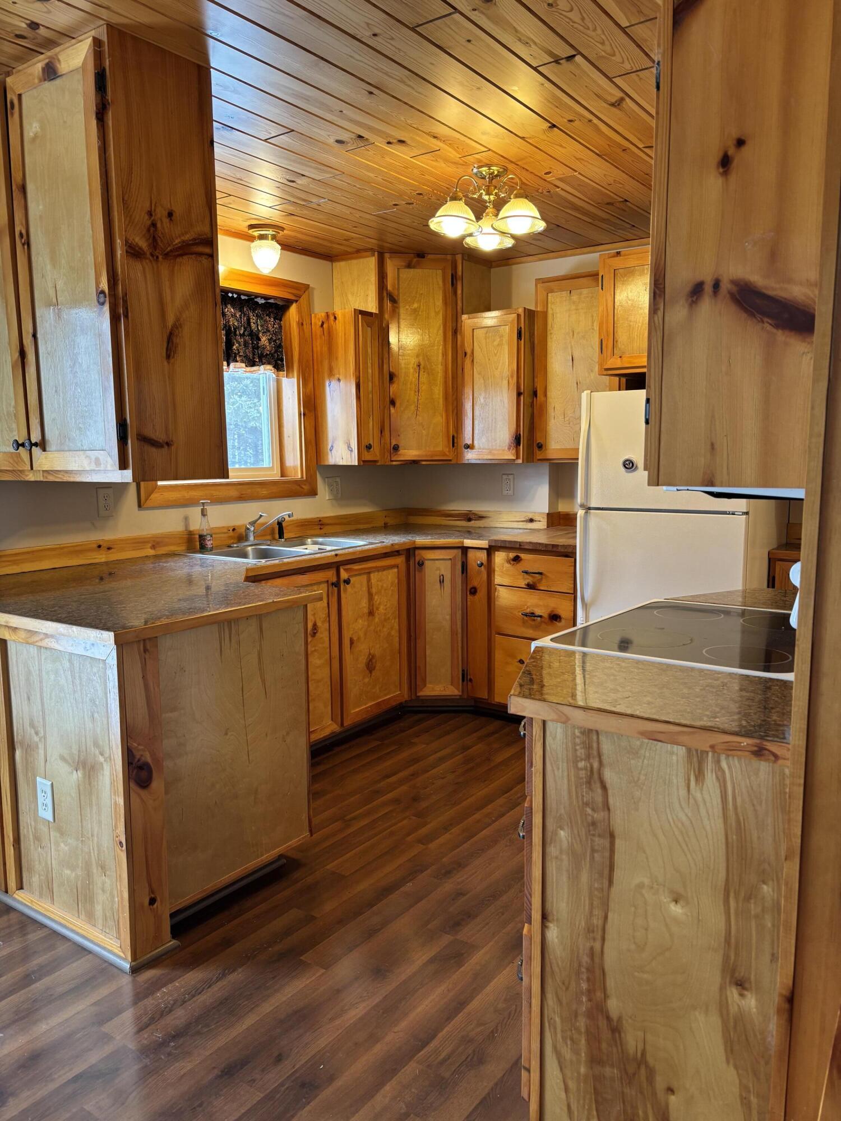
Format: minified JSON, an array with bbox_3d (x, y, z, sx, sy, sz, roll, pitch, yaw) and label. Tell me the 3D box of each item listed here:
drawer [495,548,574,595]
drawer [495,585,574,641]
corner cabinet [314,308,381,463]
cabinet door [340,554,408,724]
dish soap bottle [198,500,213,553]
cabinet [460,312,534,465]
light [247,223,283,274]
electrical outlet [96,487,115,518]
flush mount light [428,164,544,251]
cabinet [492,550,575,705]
[{"bbox_3d":[0.636,0.037,4.103,0.425,0.167,0.400,5,9,35],"label":"drawer"},{"bbox_3d":[0.639,0.241,4.130,0.425,0.246,0.400,5,9,35],"label":"drawer"},{"bbox_3d":[-0.374,-0.898,4.436,0.285,0.776,0.203,5,9,36],"label":"corner cabinet"},{"bbox_3d":[-0.223,0.367,4.019,0.022,0.740,0.488,5,9,36],"label":"cabinet door"},{"bbox_3d":[-0.962,-0.155,3.764,0.063,0.226,0.063,6,10,41],"label":"dish soap bottle"},{"bbox_3d":[0.464,-0.907,4.477,0.370,0.767,0.310,5,9,35],"label":"cabinet"},{"bbox_3d":[-0.708,-1.433,3.888,0.165,0.208,0.165,-1,7,0],"label":"light"},{"bbox_3d":[-1.296,-0.239,3.464,0.010,0.120,0.075,5,9,36],"label":"electrical outlet"},{"bbox_3d":[0.263,-1.330,3.156,0.435,0.245,0.410,0,7,5],"label":"flush mount light"},{"bbox_3d":[0.689,0.310,4.233,0.465,0.777,0.590,5,9,35],"label":"cabinet"}]

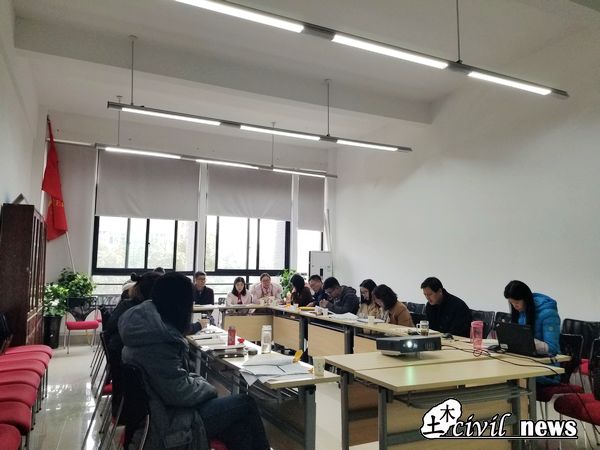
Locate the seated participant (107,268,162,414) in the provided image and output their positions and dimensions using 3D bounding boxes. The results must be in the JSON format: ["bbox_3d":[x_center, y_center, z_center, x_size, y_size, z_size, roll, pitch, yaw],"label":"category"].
[{"bbox_3d":[-0.853,0.952,2.898,0.700,1.240,0.500,5,-7,-34],"label":"seated participant"}]

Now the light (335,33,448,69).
[{"bbox_3d":[0.788,-1.446,3.751,1.160,0.055,0.075,3,-6,-25],"label":"light"}]

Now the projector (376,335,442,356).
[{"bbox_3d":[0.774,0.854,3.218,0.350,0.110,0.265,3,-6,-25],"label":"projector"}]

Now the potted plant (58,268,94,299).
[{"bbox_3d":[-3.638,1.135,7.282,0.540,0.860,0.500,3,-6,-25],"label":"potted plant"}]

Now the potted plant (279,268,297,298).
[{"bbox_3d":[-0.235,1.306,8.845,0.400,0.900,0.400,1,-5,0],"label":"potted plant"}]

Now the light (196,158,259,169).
[{"bbox_3d":[-1.336,-1.131,8.429,1.220,0.070,0.110,4,-6,-25],"label":"light"}]

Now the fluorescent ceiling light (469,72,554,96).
[{"bbox_3d":[2.142,-1.448,4.551,1.180,0.070,0.110,3,-7,-26],"label":"fluorescent ceiling light"}]

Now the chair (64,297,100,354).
[{"bbox_3d":[-3.706,1.706,7.673,0.500,0.830,0.550,4,-7,-32],"label":"chair"}]

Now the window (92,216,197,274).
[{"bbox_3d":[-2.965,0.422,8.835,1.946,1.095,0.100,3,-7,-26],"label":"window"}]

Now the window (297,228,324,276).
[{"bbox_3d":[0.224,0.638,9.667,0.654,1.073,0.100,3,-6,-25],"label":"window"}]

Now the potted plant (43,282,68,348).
[{"bbox_3d":[-4.196,1.576,7.851,0.460,1.120,0.460,3,-7,-26],"label":"potted plant"}]

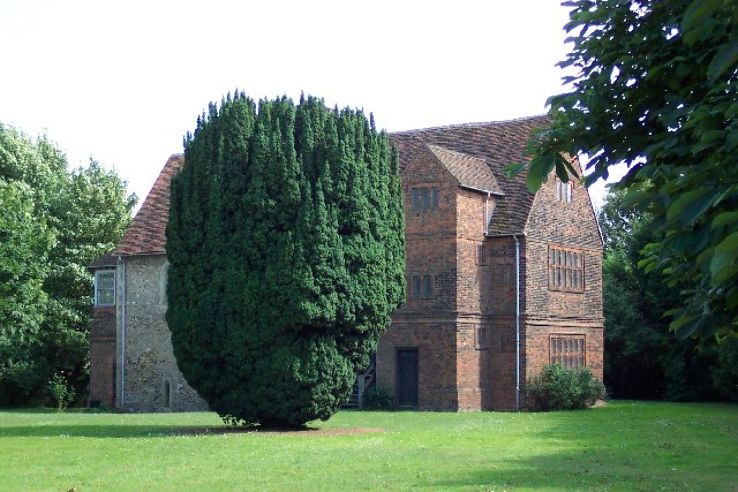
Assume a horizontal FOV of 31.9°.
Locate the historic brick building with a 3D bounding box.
[{"bbox_3d":[-2.114,0.896,48.374,20.192,10.148,7.739,-3,-5,34],"label":"historic brick building"}]

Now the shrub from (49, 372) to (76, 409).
[{"bbox_3d":[-11.072,5.239,46.500,0.950,1.380,0.900,0,-4,0],"label":"shrub"}]

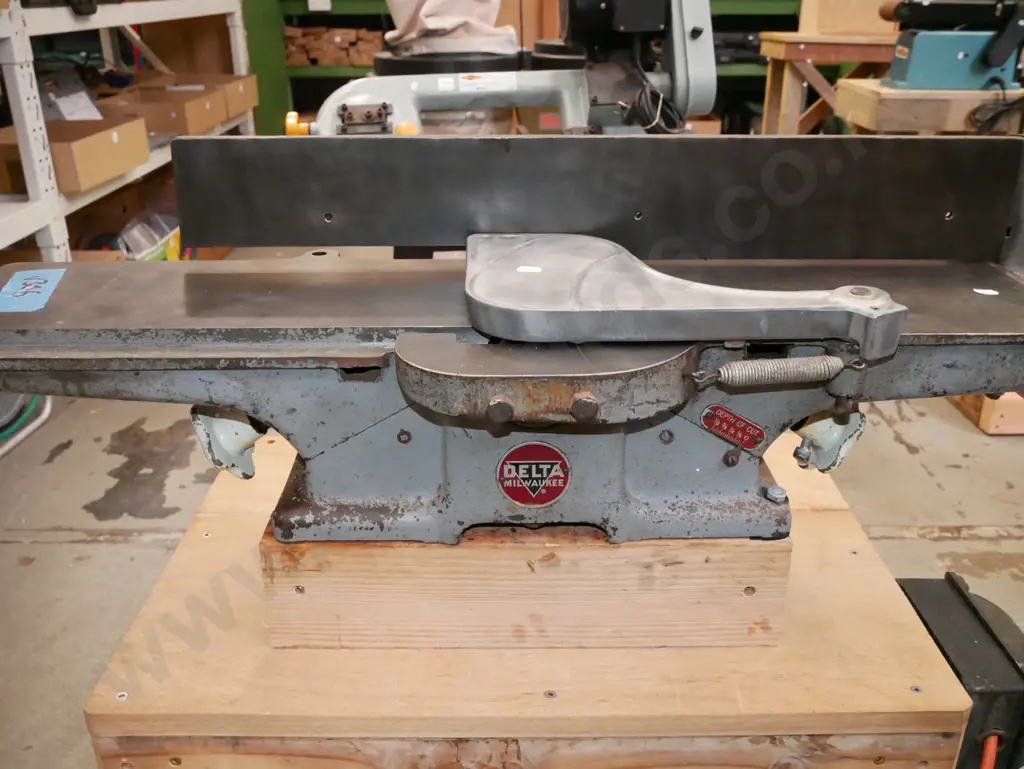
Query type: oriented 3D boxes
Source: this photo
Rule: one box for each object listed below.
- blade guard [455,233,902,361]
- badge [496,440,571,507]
[{"bbox_3d":[0.125,-0.083,0.835,0.328,0.037,0.241,0,23,0],"label":"blade guard"},{"bbox_3d":[0.017,0.066,0.743,0.055,0.055,0.004,0,22,0],"label":"badge"}]

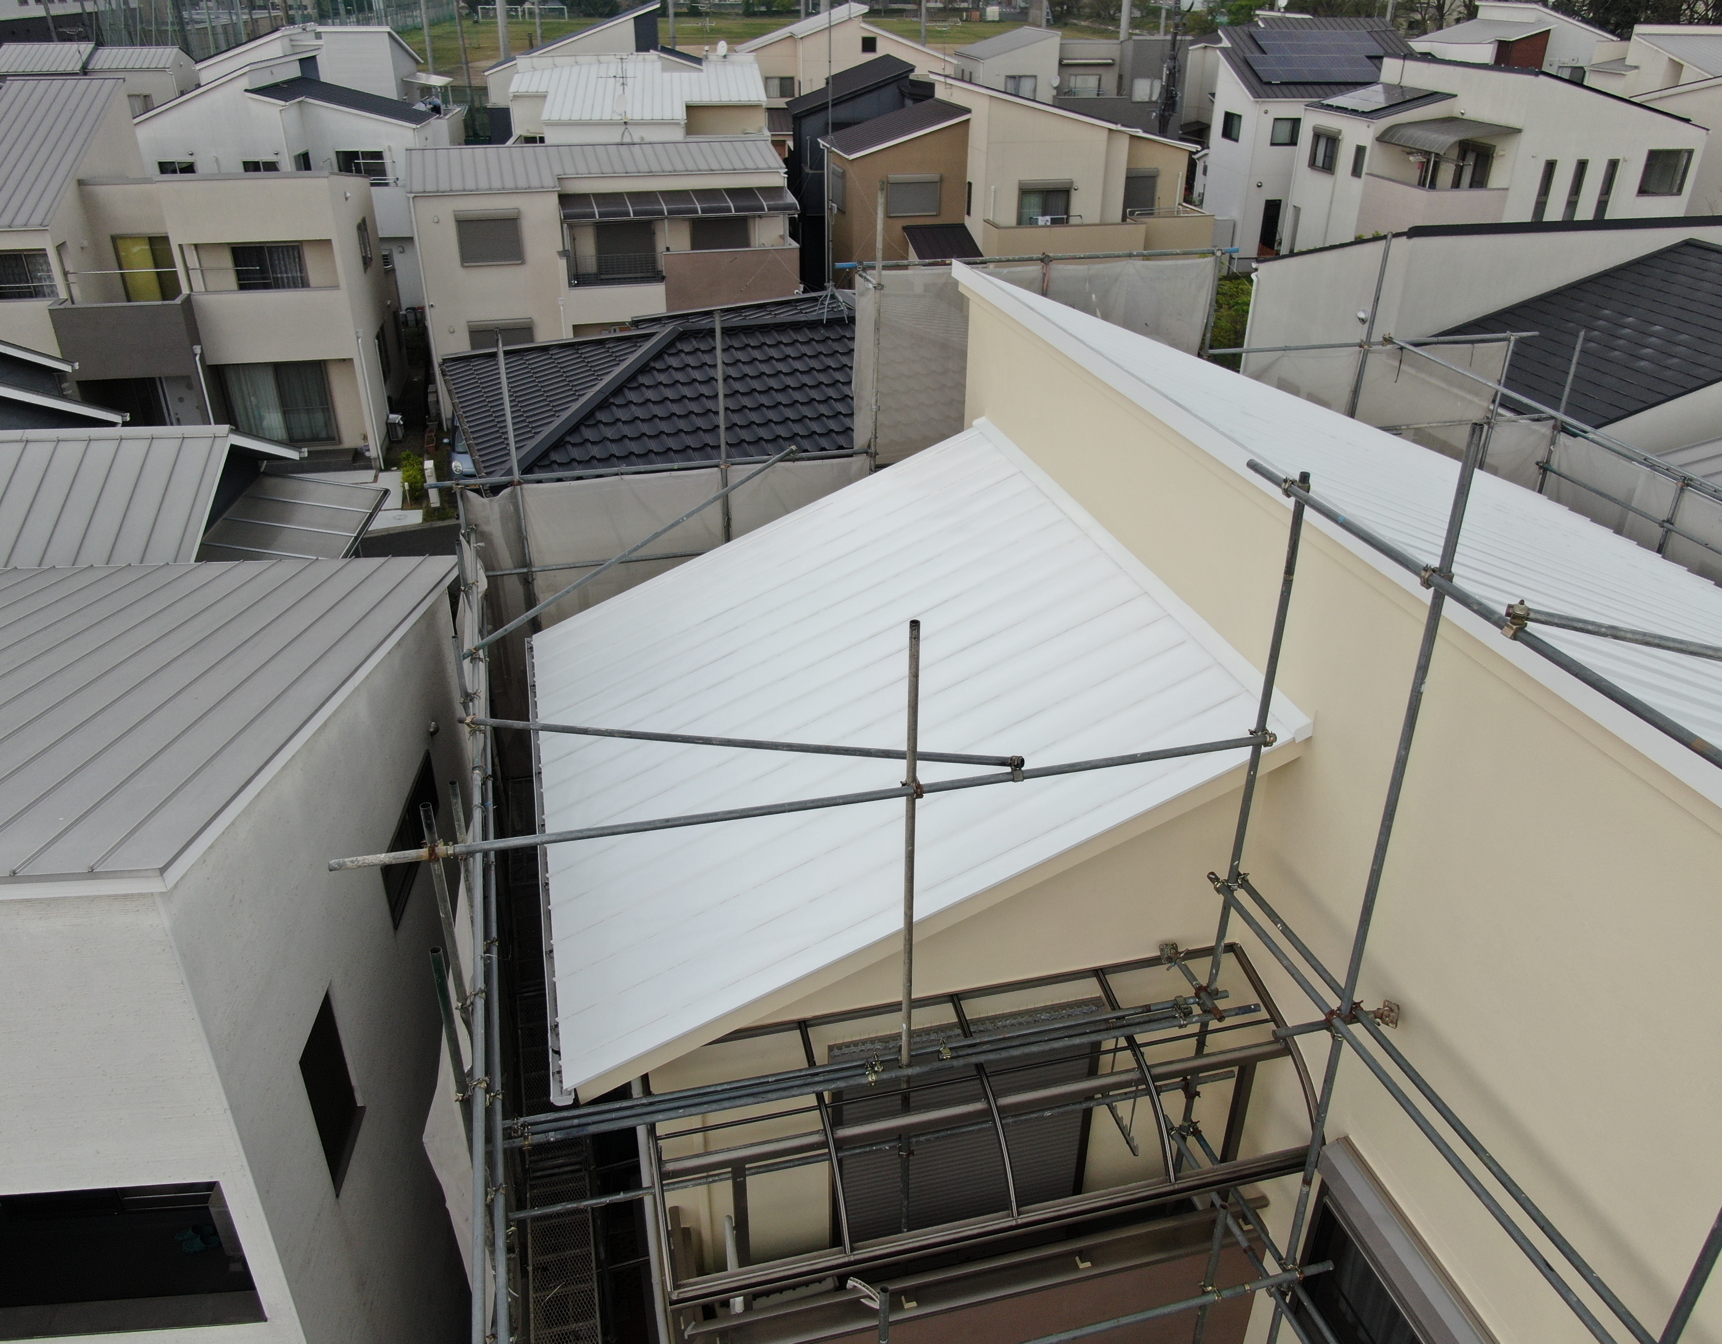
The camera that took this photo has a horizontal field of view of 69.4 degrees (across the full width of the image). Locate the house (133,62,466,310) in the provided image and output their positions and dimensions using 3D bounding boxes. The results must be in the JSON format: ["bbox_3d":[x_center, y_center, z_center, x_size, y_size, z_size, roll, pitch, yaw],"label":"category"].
[{"bbox_3d":[-20.448,-18.723,47.056,9.300,8.400,8.800,-3,29,-6],"label":"house"}]

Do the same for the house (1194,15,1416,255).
[{"bbox_3d":[18.743,-22.528,52.839,8.400,9.200,7.700,-4,29,-7],"label":"house"}]

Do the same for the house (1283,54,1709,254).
[{"bbox_3d":[22.035,-16.975,44.300,9.600,8.100,8.700,-4,29,-8],"label":"house"}]

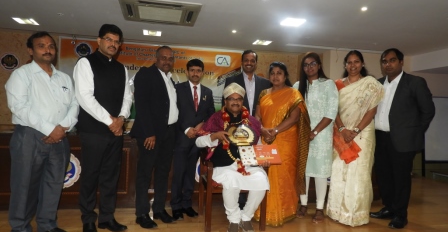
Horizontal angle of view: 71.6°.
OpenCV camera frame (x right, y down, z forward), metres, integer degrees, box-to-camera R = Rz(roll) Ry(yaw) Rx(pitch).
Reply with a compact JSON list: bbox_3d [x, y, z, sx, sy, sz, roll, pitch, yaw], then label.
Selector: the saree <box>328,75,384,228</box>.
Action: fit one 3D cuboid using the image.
[{"bbox_3d":[1.330,0.340,3.140,0.530,1.450,0.400,2,-1,33],"label":"saree"}]

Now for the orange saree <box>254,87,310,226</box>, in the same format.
[{"bbox_3d":[0.570,0.380,3.070,0.530,1.310,0.400,2,-1,24],"label":"orange saree"}]

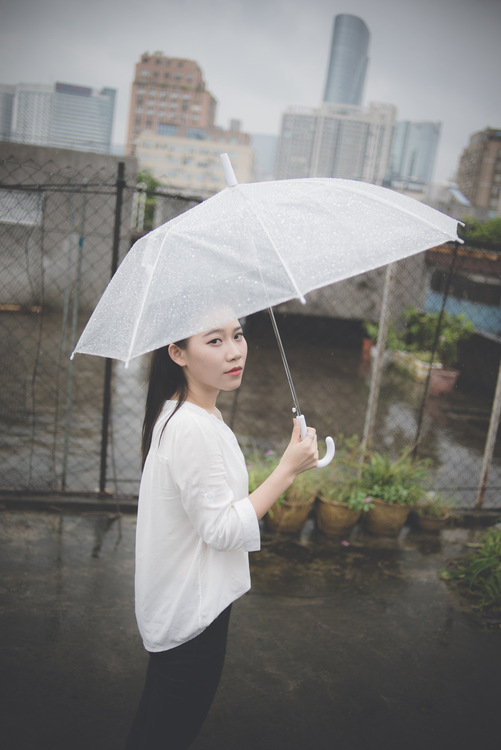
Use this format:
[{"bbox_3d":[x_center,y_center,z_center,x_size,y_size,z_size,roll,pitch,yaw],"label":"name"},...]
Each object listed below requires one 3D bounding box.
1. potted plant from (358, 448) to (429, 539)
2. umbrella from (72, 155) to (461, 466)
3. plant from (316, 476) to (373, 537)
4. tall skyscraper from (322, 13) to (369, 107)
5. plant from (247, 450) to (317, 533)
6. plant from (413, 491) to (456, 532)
[{"bbox_3d":[0.900,0.732,4.650,0.429,0.510,0.407,7,10,0],"label":"potted plant"},{"bbox_3d":[0.059,-0.140,1.743,0.960,0.776,0.980,-17,11,4],"label":"umbrella"},{"bbox_3d":[0.576,0.806,4.550,0.349,0.327,0.332,7,10,0],"label":"plant"},{"bbox_3d":[86.057,-245.003,772.294,43.000,255.000,43.000,7,10,0],"label":"tall skyscraper"},{"bbox_3d":[0.179,0.702,4.500,0.434,0.451,0.412,7,10,0],"label":"plant"},{"bbox_3d":[1.207,0.891,4.820,0.286,0.237,0.271,7,10,0],"label":"plant"}]

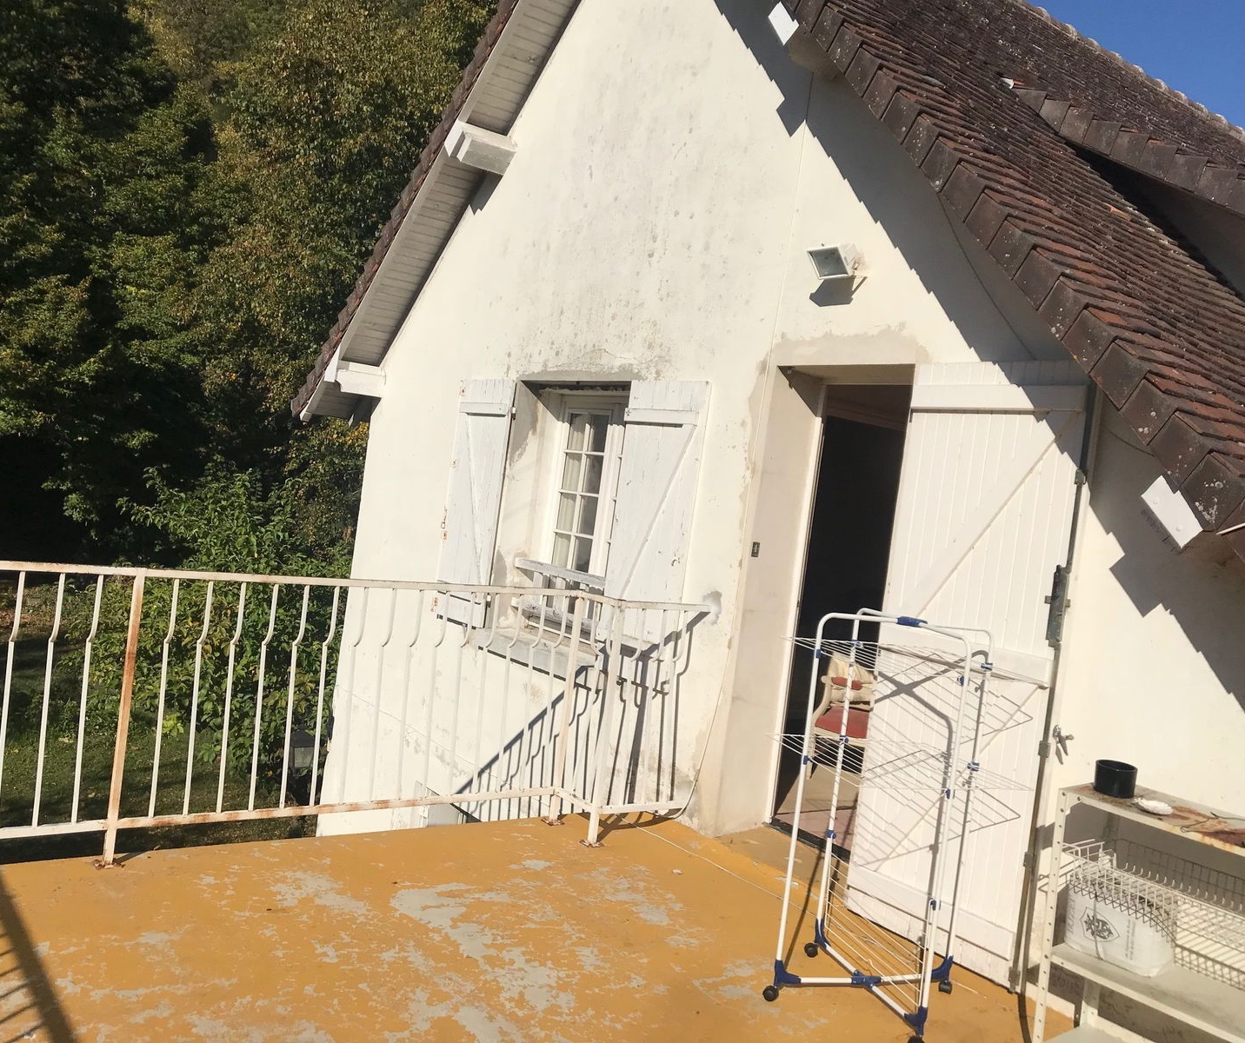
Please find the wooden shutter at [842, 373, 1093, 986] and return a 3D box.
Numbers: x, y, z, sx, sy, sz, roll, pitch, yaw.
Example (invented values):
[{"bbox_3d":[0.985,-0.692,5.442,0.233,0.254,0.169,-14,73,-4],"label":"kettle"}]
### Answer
[{"bbox_3d":[1.244,0.491,4.087,0.060,2.150,0.770,6,2,-39],"label":"wooden shutter"}]

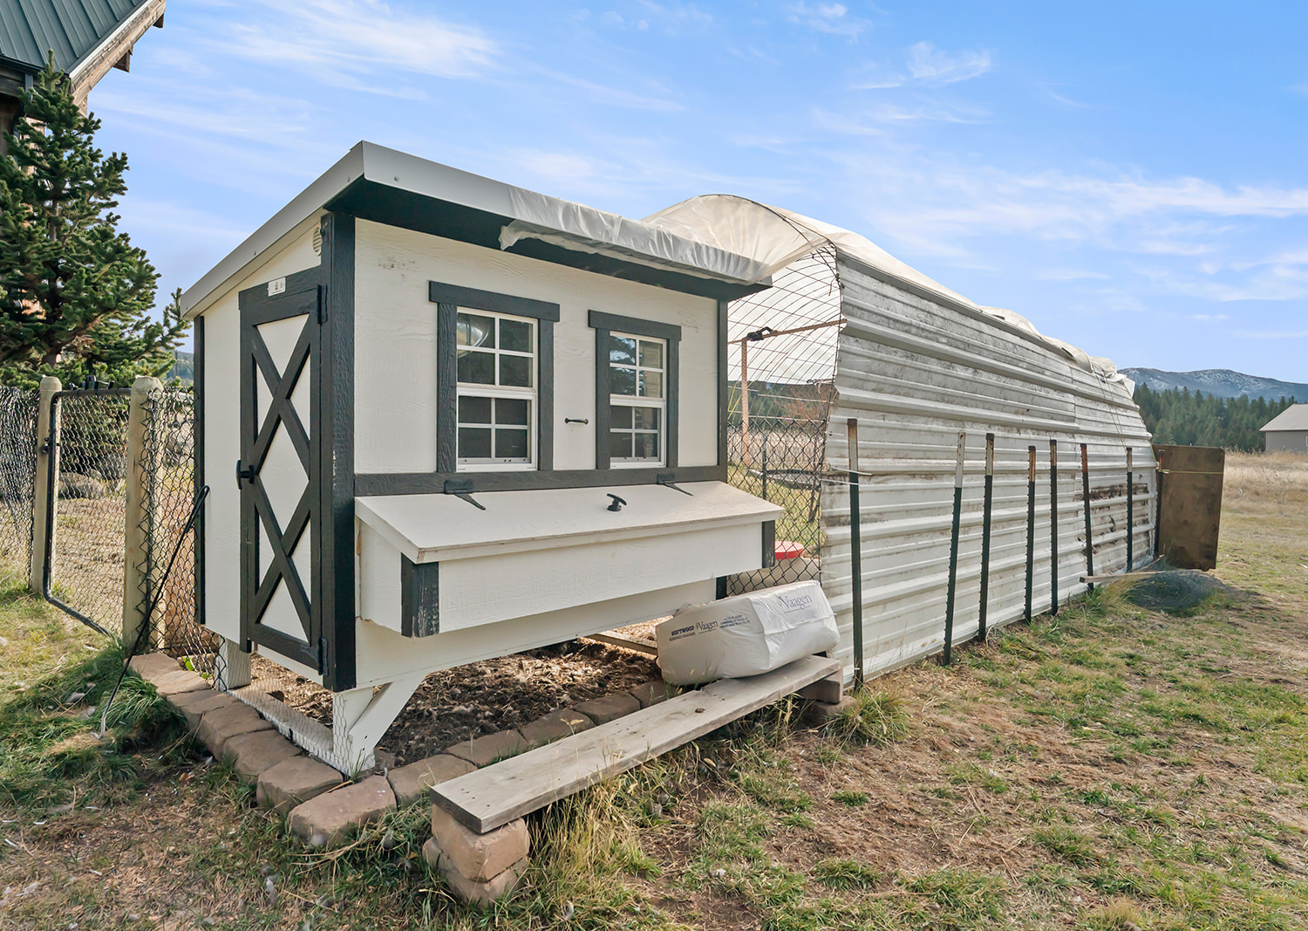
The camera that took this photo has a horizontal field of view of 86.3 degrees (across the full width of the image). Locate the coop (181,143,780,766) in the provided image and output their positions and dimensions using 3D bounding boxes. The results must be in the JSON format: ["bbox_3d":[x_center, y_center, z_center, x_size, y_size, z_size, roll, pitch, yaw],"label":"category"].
[{"bbox_3d":[-0.720,0.011,3.210,1.912,1.896,1.966,2,2,44],"label":"coop"}]

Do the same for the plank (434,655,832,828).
[{"bbox_3d":[0.113,0.914,2.541,0.225,0.038,1.850,2,2,45],"label":"plank"}]

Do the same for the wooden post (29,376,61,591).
[{"bbox_3d":[-3.629,0.110,4.170,0.100,1.279,0.100,2,2,-41],"label":"wooden post"}]

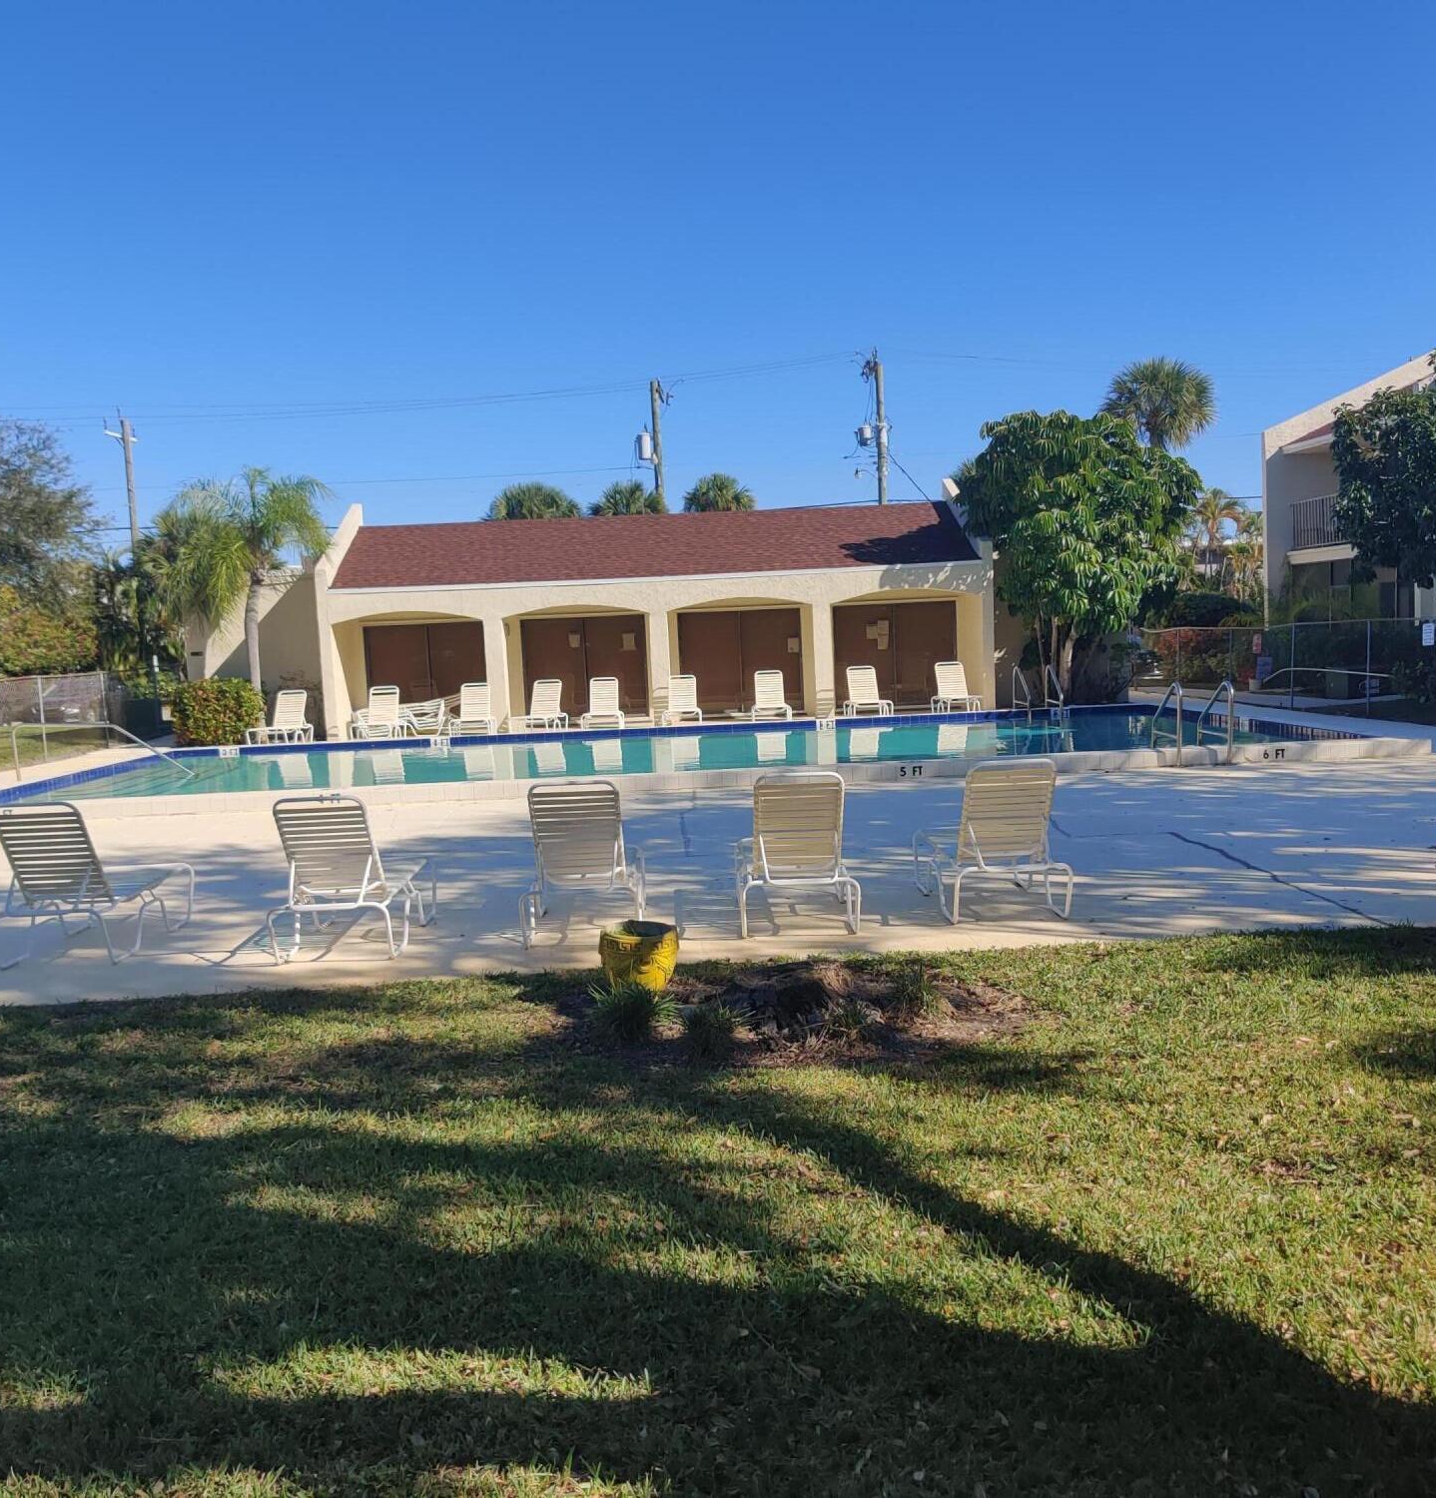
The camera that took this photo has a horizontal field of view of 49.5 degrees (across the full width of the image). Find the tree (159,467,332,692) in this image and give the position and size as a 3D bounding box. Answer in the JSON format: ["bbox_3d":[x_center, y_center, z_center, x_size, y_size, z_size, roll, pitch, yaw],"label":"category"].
[{"bbox_3d":[-8.474,-2.561,28.155,2.950,5.000,2.950,-3,4,-1],"label":"tree"}]

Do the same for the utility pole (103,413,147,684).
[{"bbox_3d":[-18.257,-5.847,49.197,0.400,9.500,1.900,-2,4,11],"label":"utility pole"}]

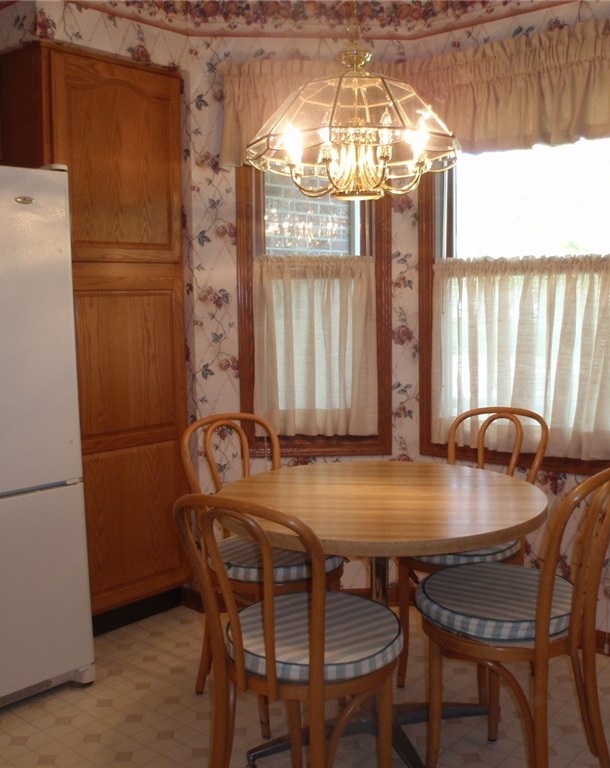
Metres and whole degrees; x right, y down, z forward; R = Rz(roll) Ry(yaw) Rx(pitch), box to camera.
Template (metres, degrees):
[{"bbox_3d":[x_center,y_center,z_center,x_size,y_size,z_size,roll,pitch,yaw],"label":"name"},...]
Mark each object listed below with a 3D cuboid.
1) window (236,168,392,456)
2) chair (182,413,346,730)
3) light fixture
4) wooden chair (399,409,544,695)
[{"bbox_3d":[0.042,-0.372,3.338,0.612,1.330,0.070,-1,6,-2],"label":"window"},{"bbox_3d":[-0.110,0.556,2.558,0.410,0.885,0.465,-5,7,-37],"label":"chair"},{"bbox_3d":[0.126,-0.718,2.169,0.575,0.468,0.575,-1,6,0],"label":"light fixture"},{"bbox_3d":[0.530,0.535,2.660,0.410,0.885,0.465,4,7,39],"label":"wooden chair"}]

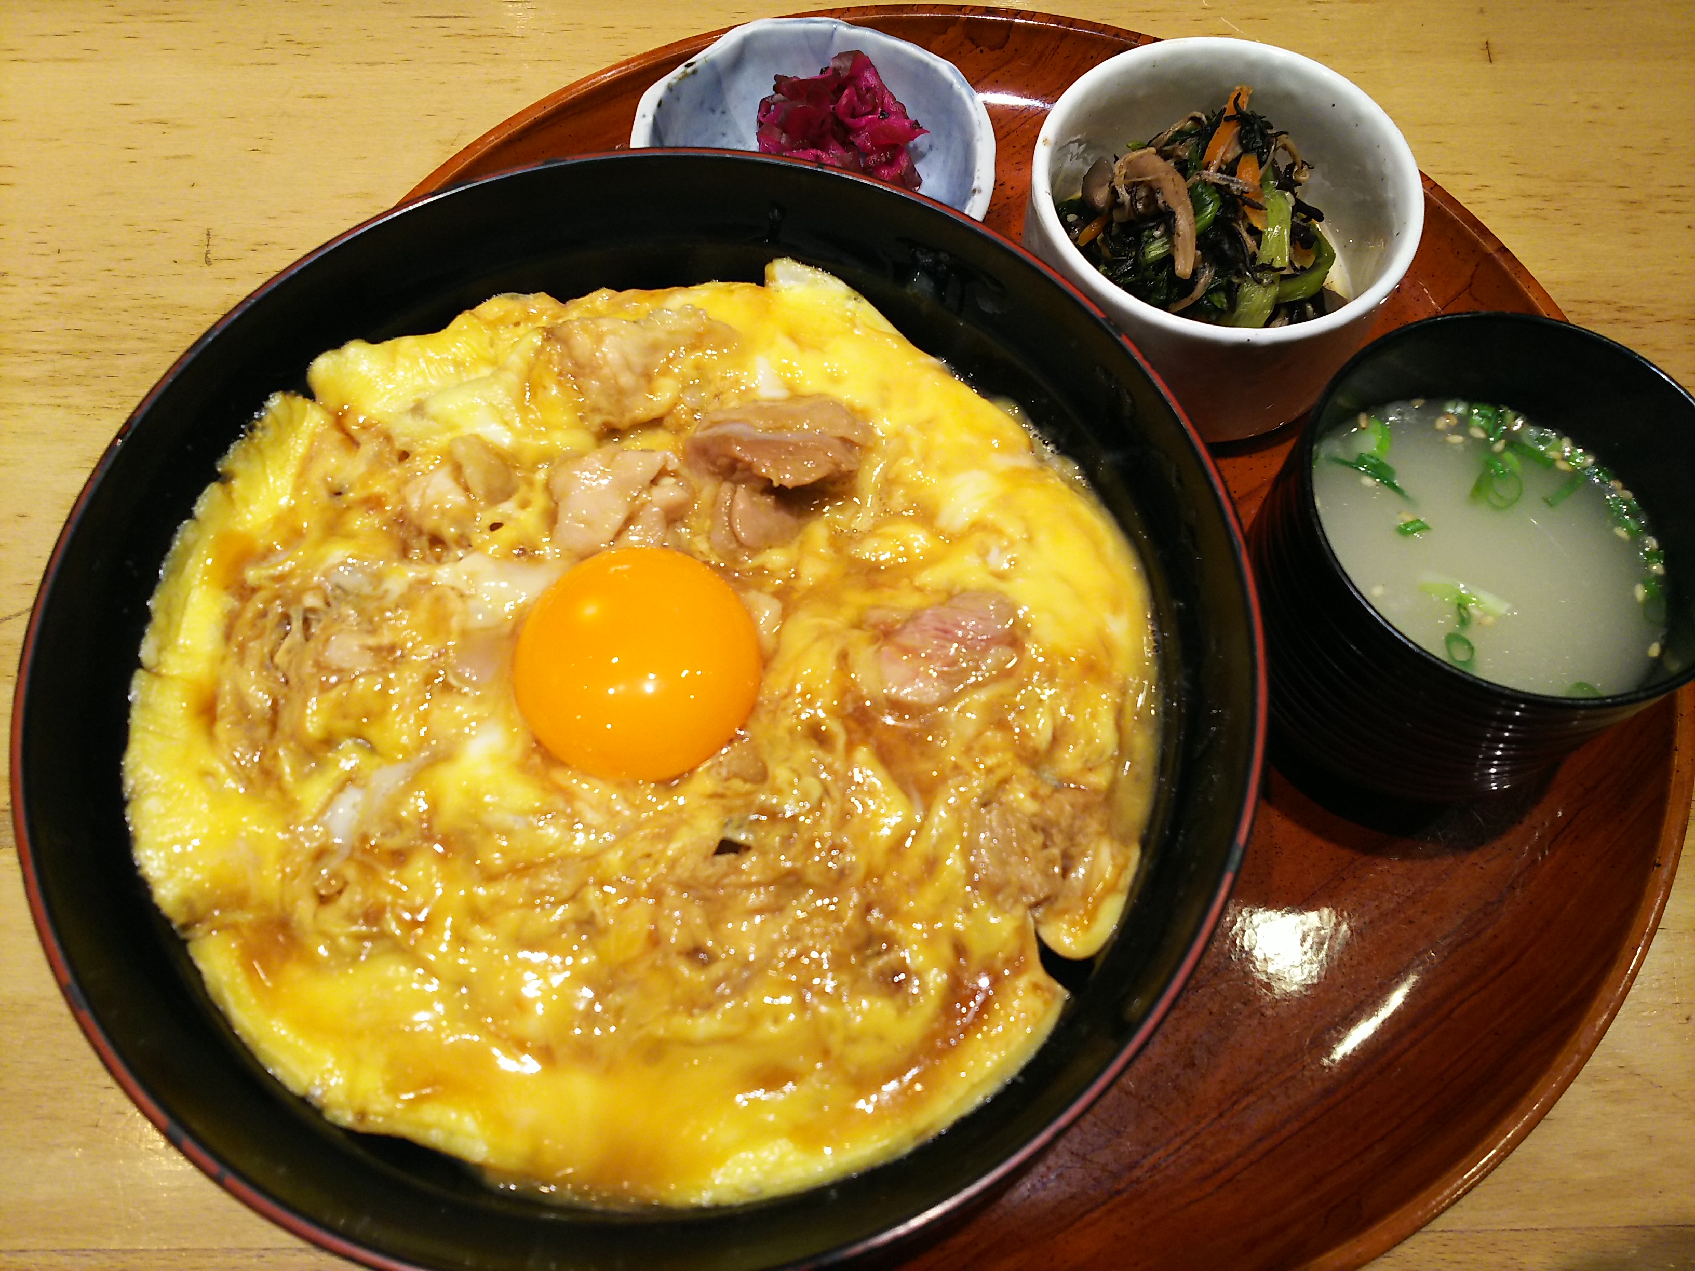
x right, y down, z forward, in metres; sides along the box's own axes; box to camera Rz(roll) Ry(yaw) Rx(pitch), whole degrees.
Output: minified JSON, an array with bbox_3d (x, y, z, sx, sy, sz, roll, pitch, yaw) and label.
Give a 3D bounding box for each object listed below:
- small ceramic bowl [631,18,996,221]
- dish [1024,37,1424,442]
[{"bbox_3d":[-0.008,-0.106,0.309,0.085,0.030,0.085,0,67,0],"label":"small ceramic bowl"},{"bbox_3d":[0.083,-0.090,0.297,0.085,0.043,0.085,0,67,0],"label":"dish"}]

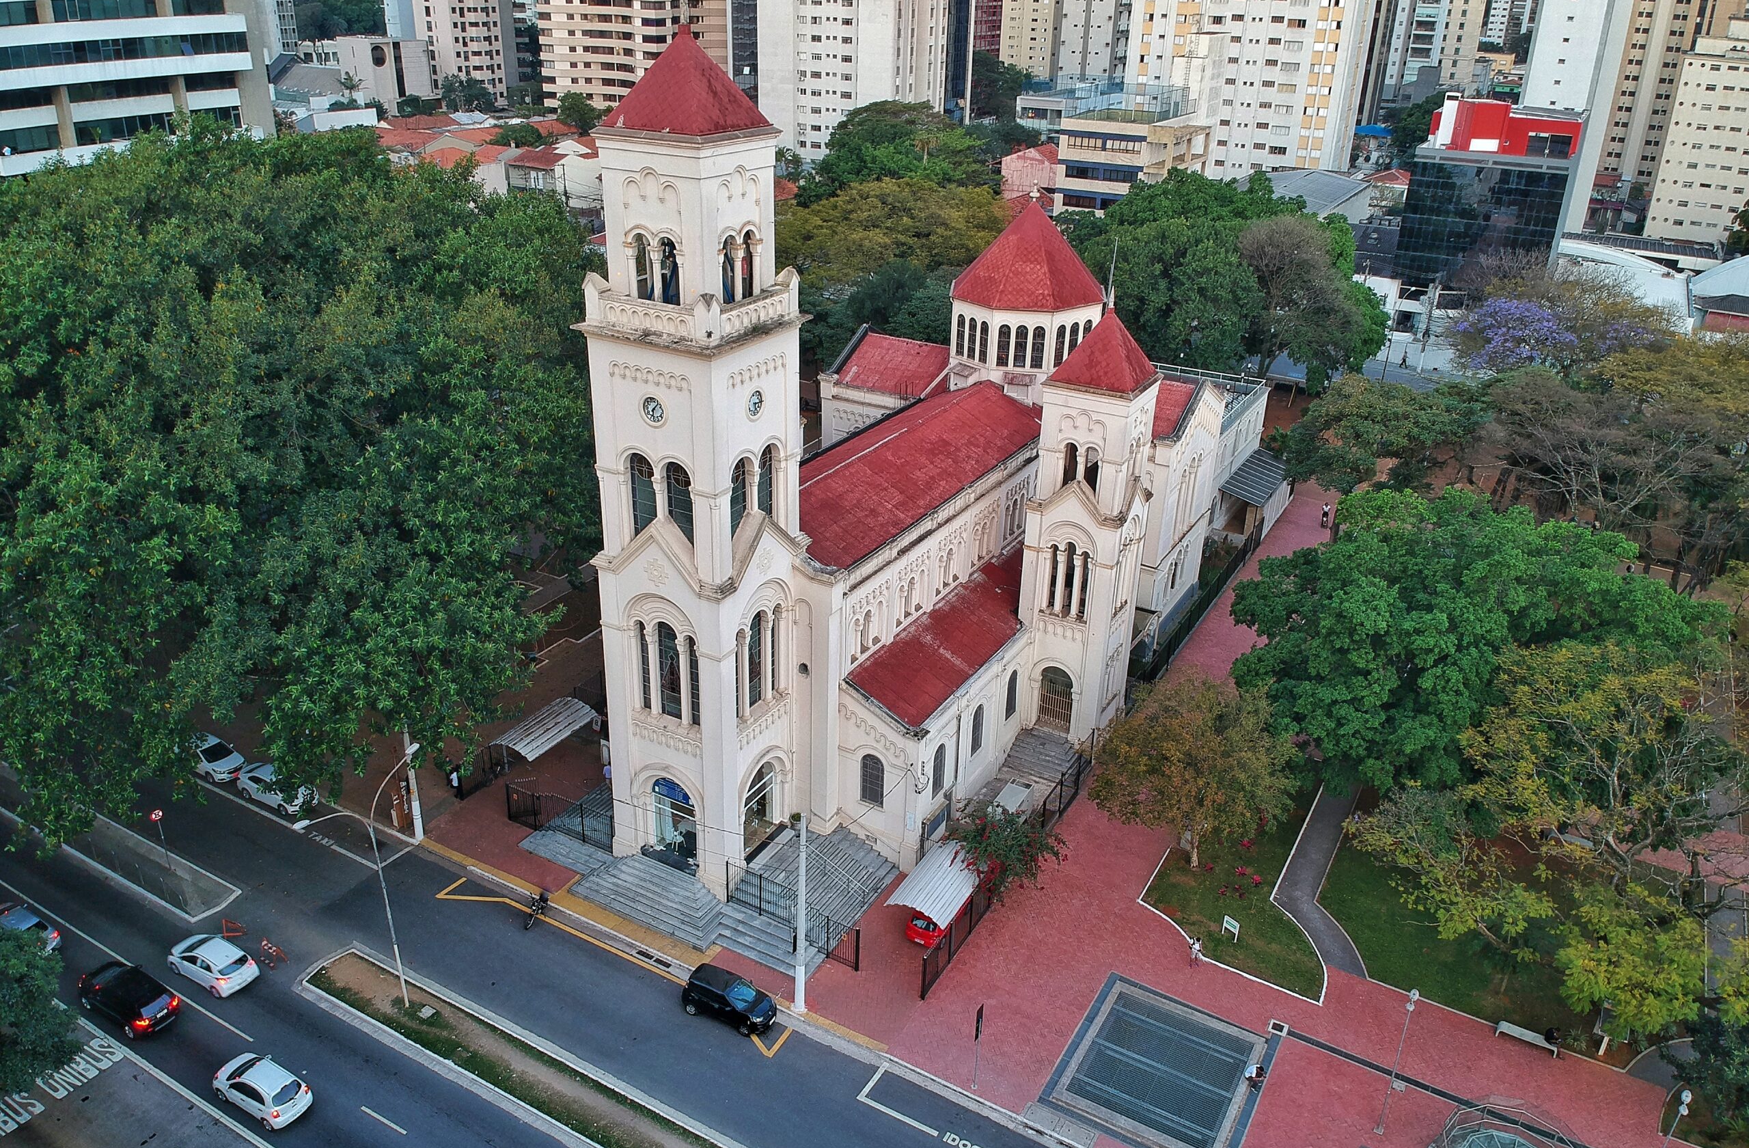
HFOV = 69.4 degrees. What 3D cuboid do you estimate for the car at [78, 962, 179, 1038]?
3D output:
[{"bbox_3d":[-28.178,15.843,47.631,4.500,1.520,1.800,15,28,26],"label":"car"}]

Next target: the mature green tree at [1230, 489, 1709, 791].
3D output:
[{"bbox_3d":[28.393,3.867,62.319,20.500,13.500,20.000,15,28,26],"label":"mature green tree"}]

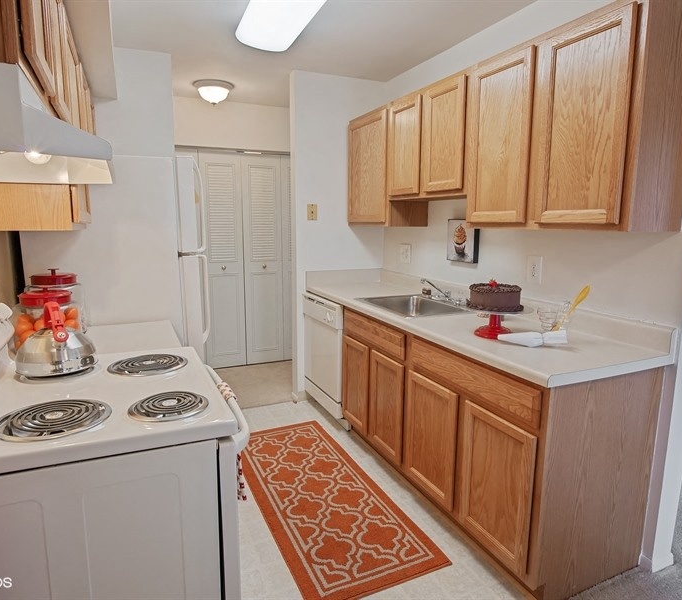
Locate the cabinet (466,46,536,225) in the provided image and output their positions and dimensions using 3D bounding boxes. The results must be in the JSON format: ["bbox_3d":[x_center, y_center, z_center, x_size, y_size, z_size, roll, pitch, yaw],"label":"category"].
[{"bbox_3d":[0.849,-0.717,2.241,0.320,0.750,0.465,-4,11,-24],"label":"cabinet"}]

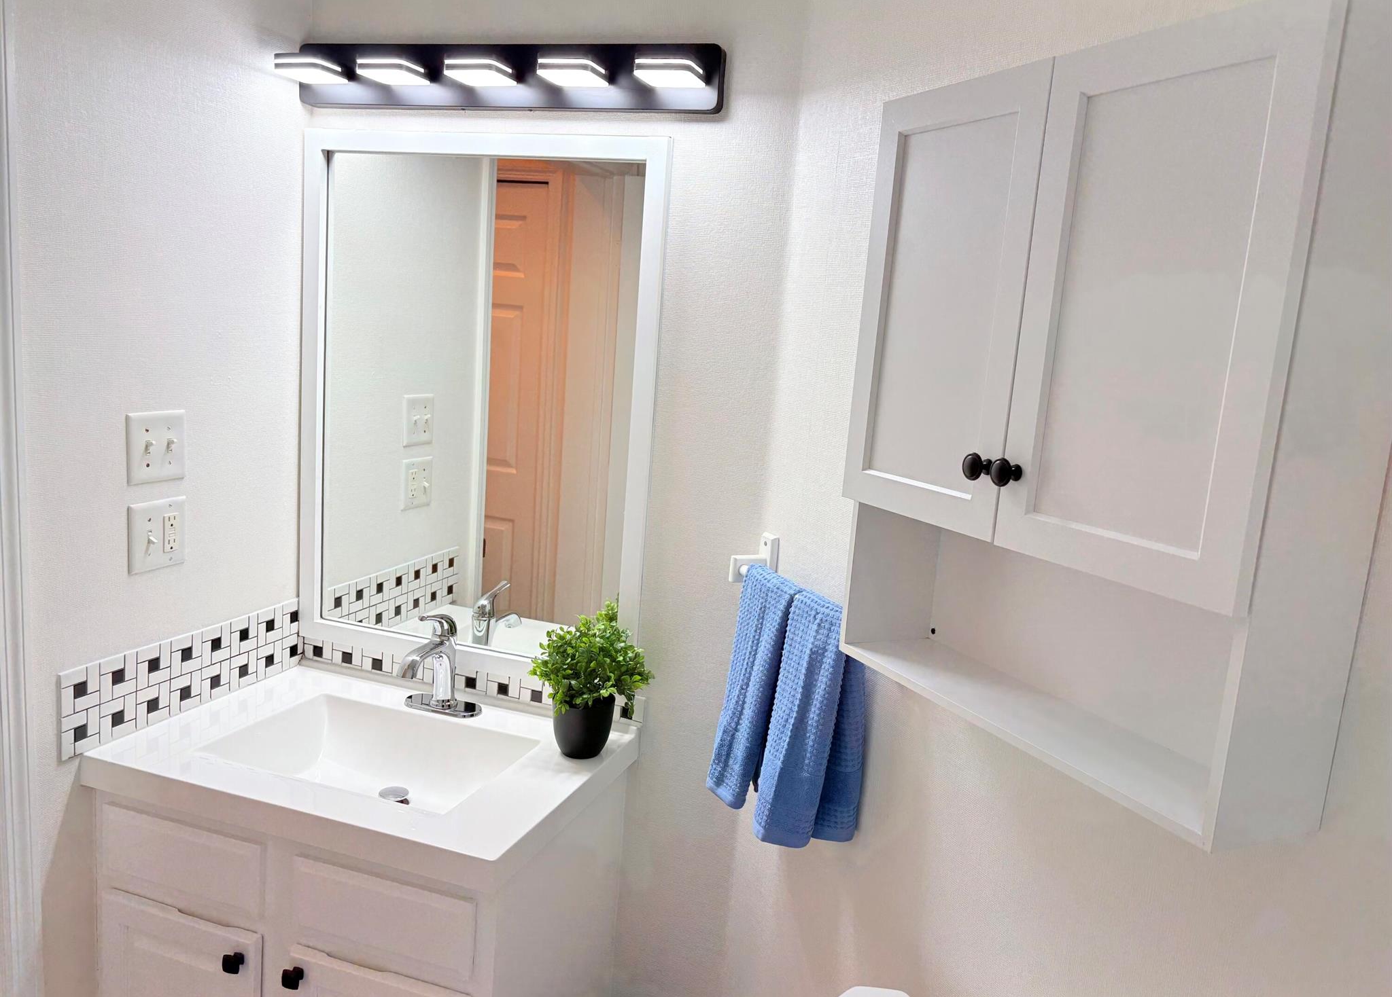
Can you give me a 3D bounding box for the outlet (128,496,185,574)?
[{"bbox_3d":[-0.946,0.066,1.844,0.015,0.120,0.122,7,10,18],"label":"outlet"}]

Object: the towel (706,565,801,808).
[{"bbox_3d":[0.107,0.325,1.787,0.082,0.393,0.178,0,10,-26],"label":"towel"}]

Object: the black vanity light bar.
[{"bbox_3d":[-0.378,-0.768,1.882,0.866,0.109,0.132,7,10,18],"label":"black vanity light bar"}]

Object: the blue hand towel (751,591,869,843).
[{"bbox_3d":[0.181,0.342,1.633,0.082,0.388,0.189,0,10,-26],"label":"blue hand towel"}]

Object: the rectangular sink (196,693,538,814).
[{"bbox_3d":[-0.577,0.504,1.876,0.488,0.128,0.336,7,10,18],"label":"rectangular sink"}]

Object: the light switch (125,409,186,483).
[{"bbox_3d":[-0.935,-0.089,1.819,0.015,0.121,0.123,7,10,18],"label":"light switch"}]

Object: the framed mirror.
[{"bbox_3d":[-0.442,-0.172,2.042,0.764,1.037,0.025,7,10,18],"label":"framed mirror"}]

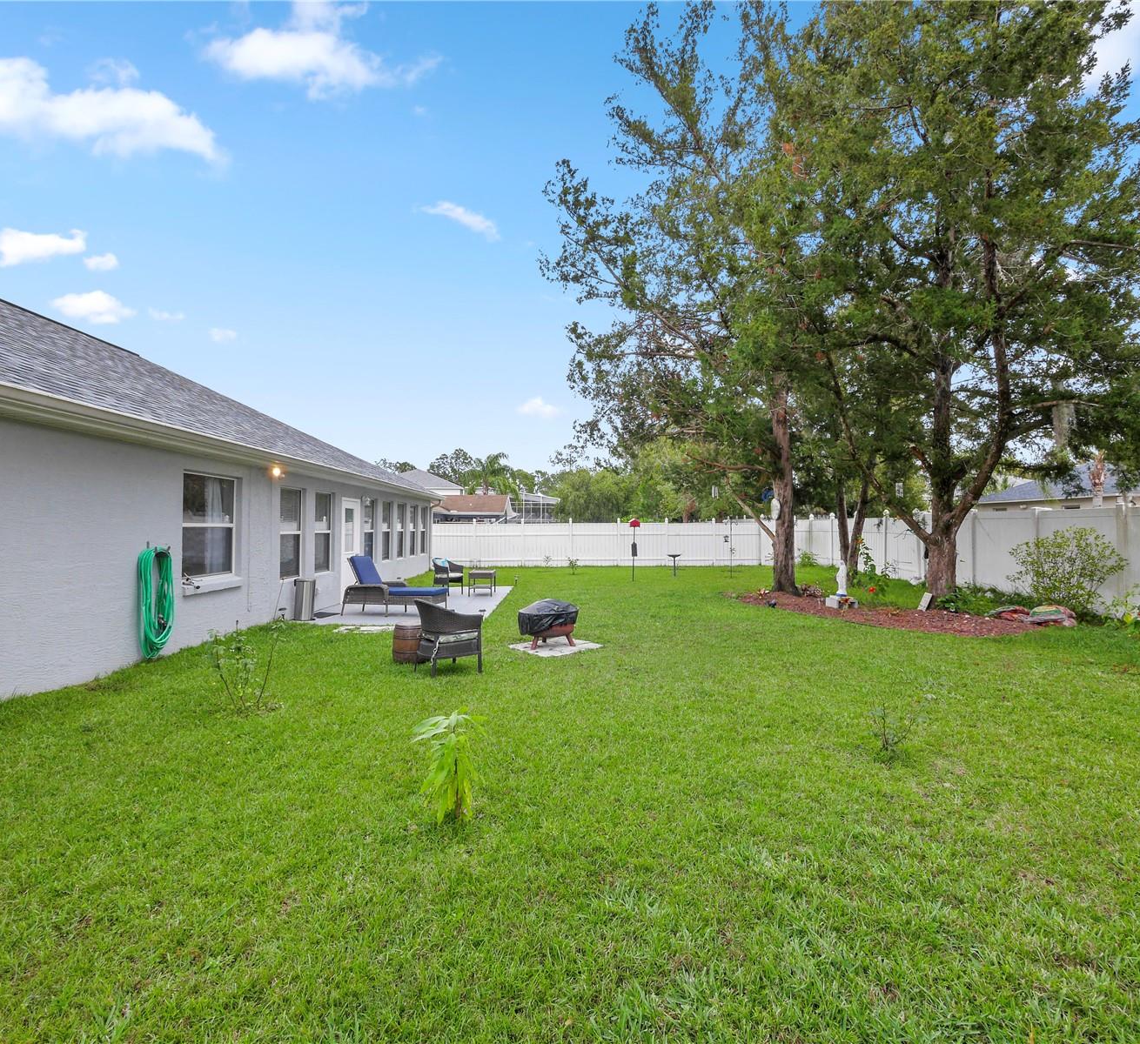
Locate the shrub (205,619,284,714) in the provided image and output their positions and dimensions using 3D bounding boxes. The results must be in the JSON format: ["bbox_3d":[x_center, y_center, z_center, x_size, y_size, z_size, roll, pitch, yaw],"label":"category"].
[{"bbox_3d":[-2.718,1.192,4.754,0.610,0.760,0.570,0,-1,0],"label":"shrub"}]

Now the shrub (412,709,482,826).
[{"bbox_3d":[-0.638,1.287,3.033,0.400,0.590,0.400,0,-1,0],"label":"shrub"}]

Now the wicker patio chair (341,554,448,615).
[{"bbox_3d":[-3.087,1.131,10.026,1.800,1.040,0.690,0,-1,13],"label":"wicker patio chair"}]

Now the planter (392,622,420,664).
[{"bbox_3d":[-1.849,1.397,6.583,0.440,0.440,0.440,0,-1,0],"label":"planter"}]

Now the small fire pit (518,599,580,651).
[{"bbox_3d":[-0.259,1.325,7.423,0.780,0.580,0.780,0,-1,0],"label":"small fire pit"}]

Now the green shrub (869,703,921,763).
[{"bbox_3d":[2.201,1.411,3.872,0.320,0.370,0.310,0,-1,0],"label":"green shrub"}]

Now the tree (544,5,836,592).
[{"bbox_3d":[2.984,-5.082,13.278,6.800,13.500,6.400,0,-1,0],"label":"tree"}]

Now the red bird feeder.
[{"bbox_3d":[1.935,0.831,16.911,0.310,1.850,0.290,0,-1,0],"label":"red bird feeder"}]

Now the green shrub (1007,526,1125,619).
[{"bbox_3d":[9.154,0.846,10.359,1.850,1.600,1.750,0,-1,0],"label":"green shrub"}]

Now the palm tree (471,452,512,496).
[{"bbox_3d":[-6.979,-1.966,49.048,4.000,8.200,4.000,0,-1,0],"label":"palm tree"}]

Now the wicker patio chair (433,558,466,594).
[{"bbox_3d":[-2.868,1.280,13.305,0.640,0.800,0.620,0,-1,33],"label":"wicker patio chair"}]

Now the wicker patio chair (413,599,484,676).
[{"bbox_3d":[-1.338,1.229,6.104,0.620,0.770,0.600,1,-1,-37],"label":"wicker patio chair"}]

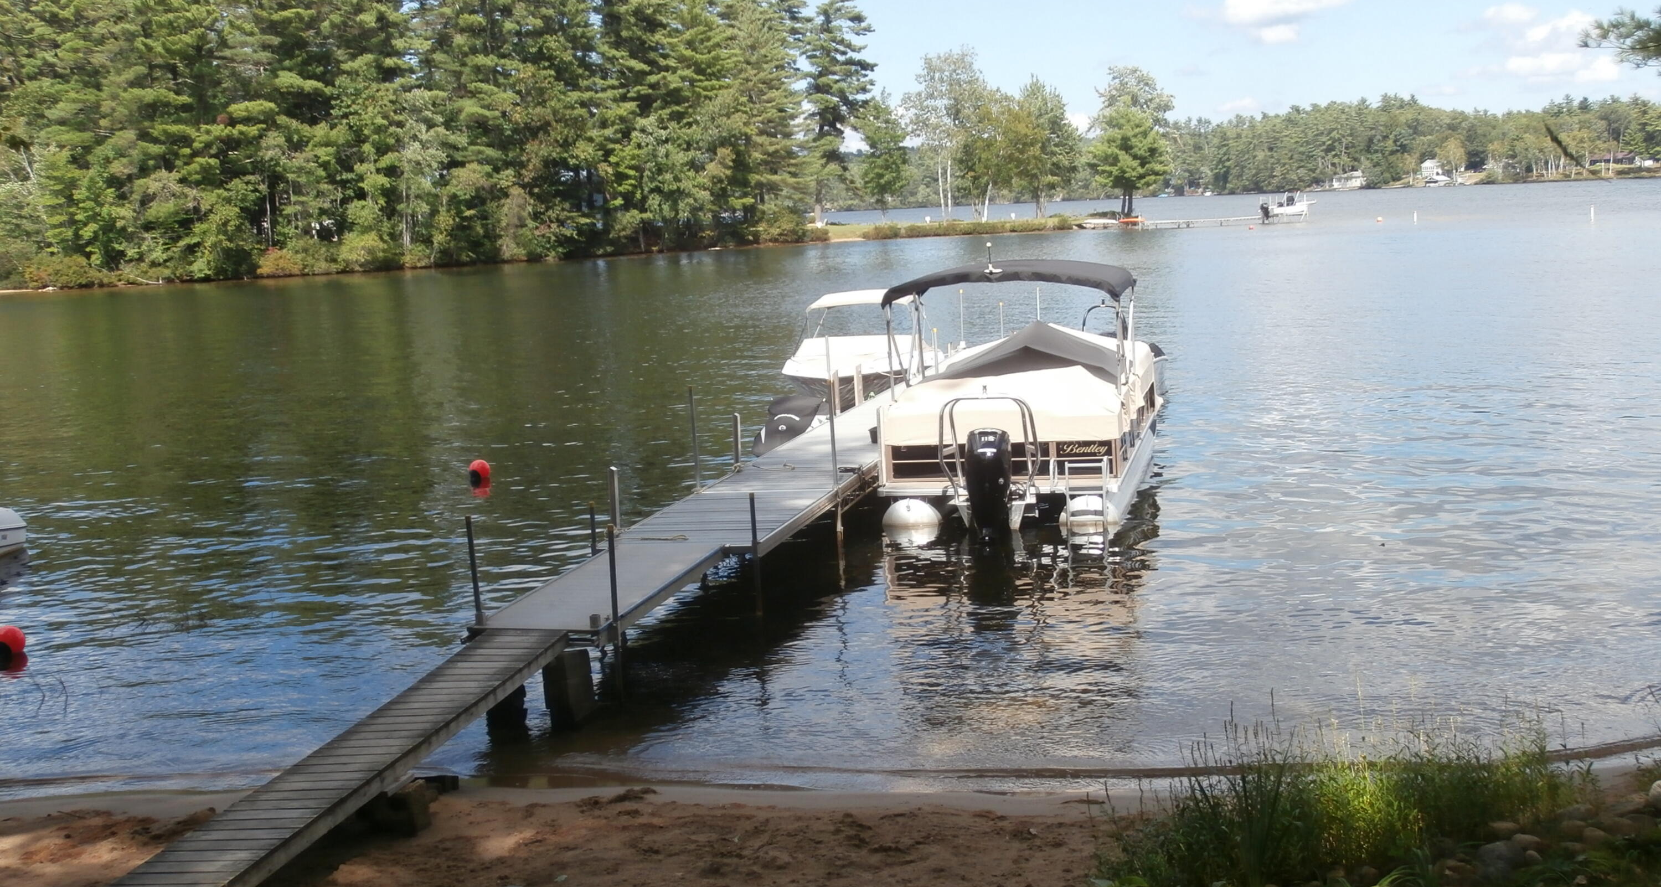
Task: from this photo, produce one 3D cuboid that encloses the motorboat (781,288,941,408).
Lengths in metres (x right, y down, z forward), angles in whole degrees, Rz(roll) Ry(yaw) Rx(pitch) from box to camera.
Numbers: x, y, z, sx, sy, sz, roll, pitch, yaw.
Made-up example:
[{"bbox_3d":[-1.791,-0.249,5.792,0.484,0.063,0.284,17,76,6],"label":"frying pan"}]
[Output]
[{"bbox_3d":[0.520,-1.314,29.941,2.300,2.150,5.700,-1,8,11],"label":"motorboat"}]

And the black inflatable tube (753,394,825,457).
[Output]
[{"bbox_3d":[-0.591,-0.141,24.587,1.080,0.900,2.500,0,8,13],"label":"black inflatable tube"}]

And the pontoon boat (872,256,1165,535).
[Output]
[{"bbox_3d":[2.579,-0.837,22.683,2.570,2.950,8.000,0,8,14],"label":"pontoon boat"}]

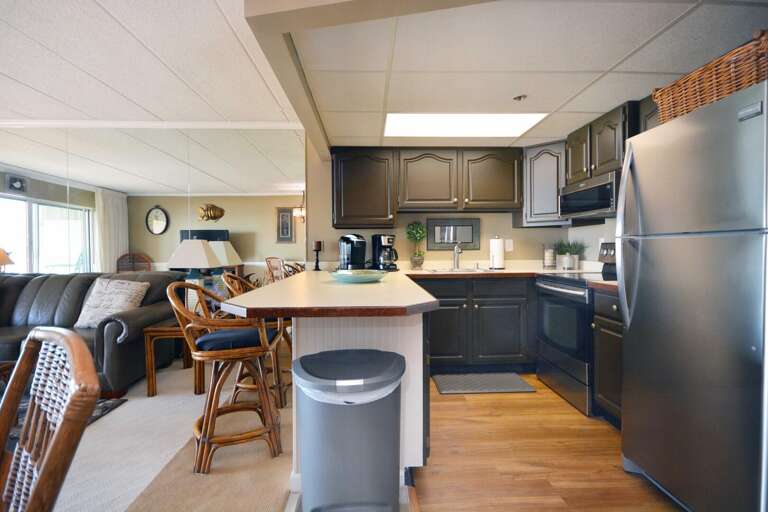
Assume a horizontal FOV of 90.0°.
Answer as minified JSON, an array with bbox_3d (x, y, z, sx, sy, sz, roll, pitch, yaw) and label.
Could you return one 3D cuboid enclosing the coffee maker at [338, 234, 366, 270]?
[{"bbox_3d":[-0.312,-0.024,3.762,0.255,0.345,0.300,0,1,-14],"label":"coffee maker"}]

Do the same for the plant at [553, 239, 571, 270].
[{"bbox_3d":[1.794,-0.007,3.893,0.170,0.310,0.170,0,1,-2],"label":"plant"}]

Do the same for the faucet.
[{"bbox_3d":[0.711,0.003,3.711,0.075,0.275,0.200,0,1,-2],"label":"faucet"}]

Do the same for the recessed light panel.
[{"bbox_3d":[0.610,-1.055,3.114,1.190,0.030,0.585,0,1,-2],"label":"recessed light panel"}]

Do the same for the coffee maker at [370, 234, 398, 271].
[{"bbox_3d":[-0.007,-0.029,3.663,0.215,0.345,0.180,0,1,28],"label":"coffee maker"}]

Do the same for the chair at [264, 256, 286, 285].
[{"bbox_3d":[-2.057,0.501,7.637,0.500,0.965,0.580,-1,1,-39],"label":"chair"}]

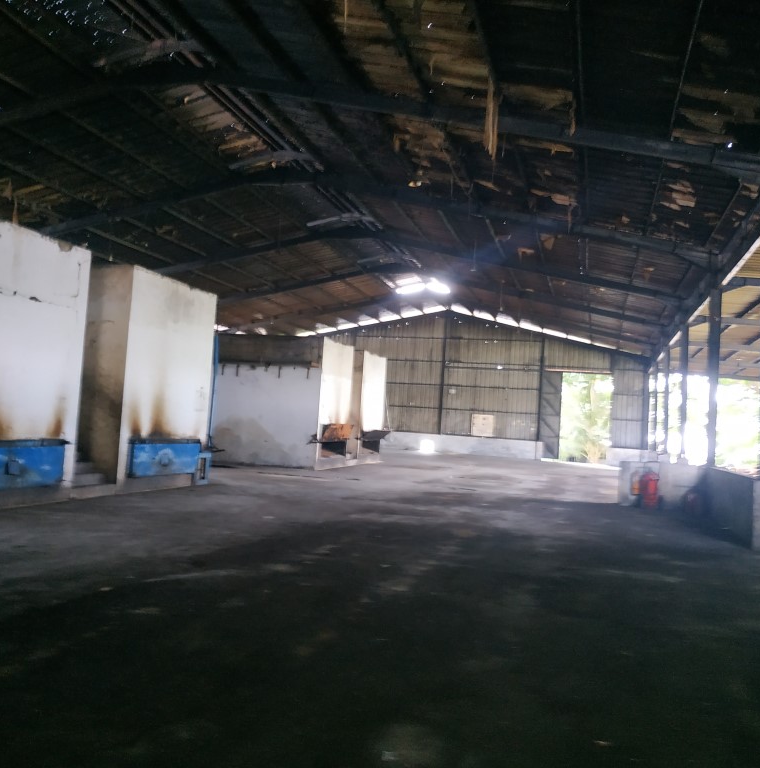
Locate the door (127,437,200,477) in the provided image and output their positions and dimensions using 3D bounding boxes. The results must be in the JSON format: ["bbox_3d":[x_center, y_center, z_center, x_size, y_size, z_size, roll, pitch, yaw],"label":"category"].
[{"bbox_3d":[-4.433,1.526,14.836,0.150,0.760,2.470,2,-3,17],"label":"door"}]

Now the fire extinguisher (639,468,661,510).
[{"bbox_3d":[6.119,2.366,16.111,0.440,0.950,0.420,2,-3,17],"label":"fire extinguisher"}]

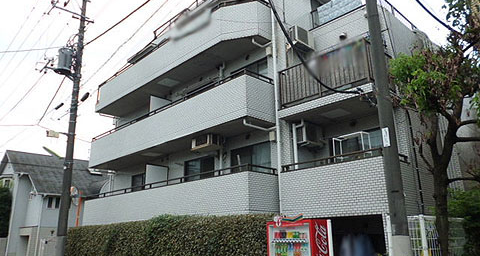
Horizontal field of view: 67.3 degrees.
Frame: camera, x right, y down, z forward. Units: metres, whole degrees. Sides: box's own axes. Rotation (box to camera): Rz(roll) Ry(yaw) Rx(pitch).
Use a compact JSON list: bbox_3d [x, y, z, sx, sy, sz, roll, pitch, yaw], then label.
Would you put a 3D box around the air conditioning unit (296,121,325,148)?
[{"bbox_3d":[1.878,0.214,9.745,0.780,0.520,0.290,15,-23,-42],"label":"air conditioning unit"}]

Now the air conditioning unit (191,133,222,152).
[{"bbox_3d":[-1.016,0.447,10.906,0.480,0.380,0.790,15,-23,-42],"label":"air conditioning unit"}]

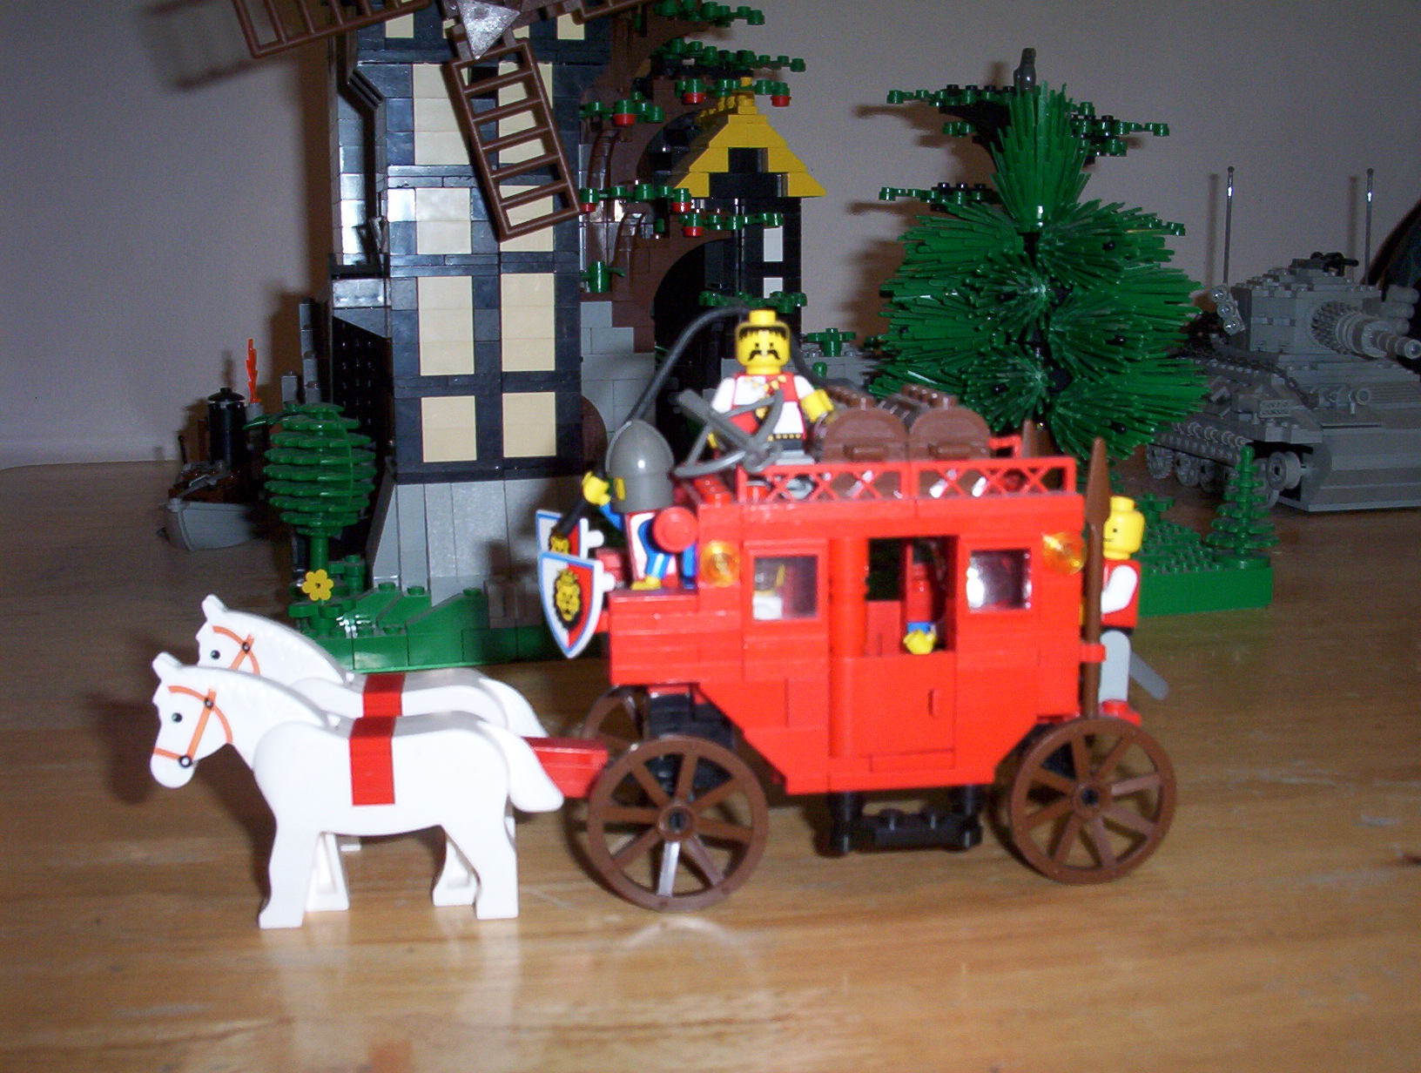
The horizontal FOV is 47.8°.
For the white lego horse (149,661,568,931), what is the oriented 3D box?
[{"bbox_3d":[-0.063,0.044,0.289,0.073,0.049,0.016,-1,9,-6],"label":"white lego horse"}]

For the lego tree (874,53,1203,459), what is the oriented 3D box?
[{"bbox_3d":[0.114,-0.084,0.555,0.114,0.158,0.110,-3,9,-17],"label":"lego tree"}]

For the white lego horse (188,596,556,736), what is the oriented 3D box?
[{"bbox_3d":[-0.066,0.037,0.320,0.074,0.052,0.016,-1,9,-6],"label":"white lego horse"}]

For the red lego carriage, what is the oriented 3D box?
[{"bbox_3d":[0.024,0.017,0.318,0.117,0.092,0.062,-2,9,-8],"label":"red lego carriage"}]

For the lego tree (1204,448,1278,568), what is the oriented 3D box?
[{"bbox_3d":[0.184,-0.011,0.554,0.025,0.042,0.025,-3,9,-17],"label":"lego tree"}]

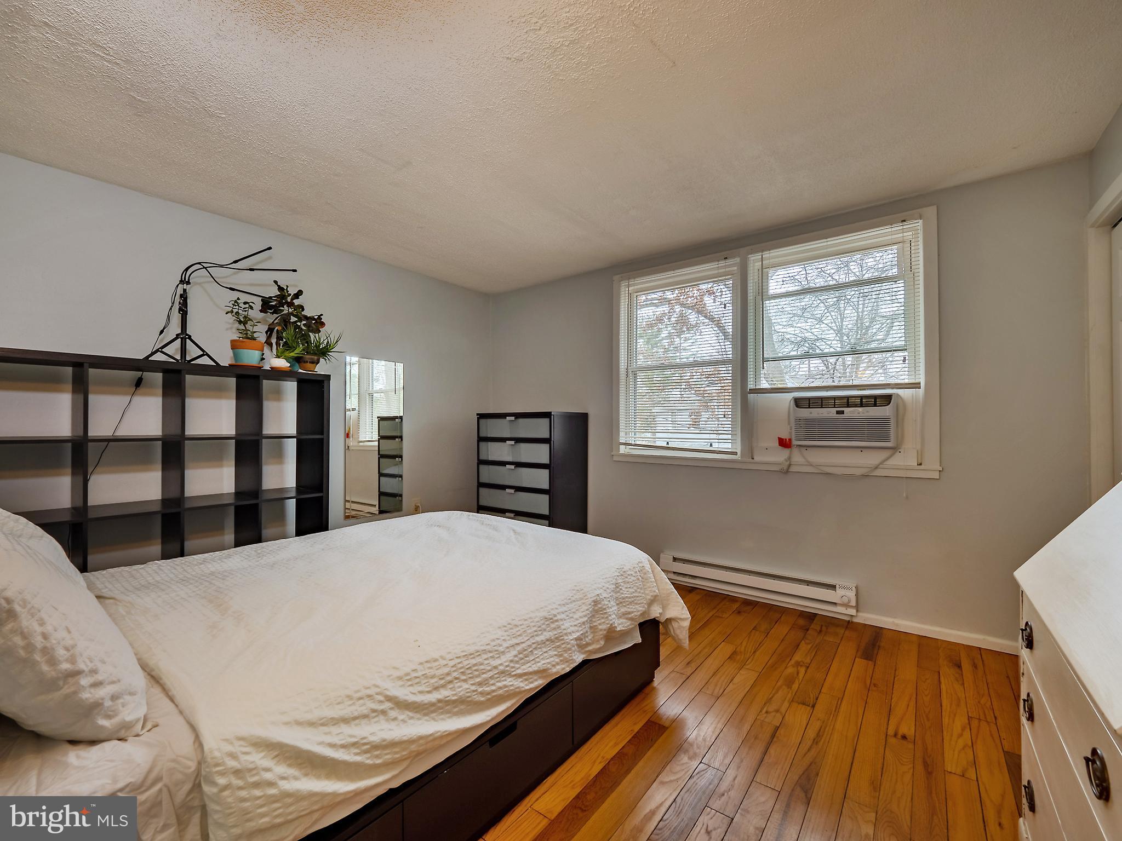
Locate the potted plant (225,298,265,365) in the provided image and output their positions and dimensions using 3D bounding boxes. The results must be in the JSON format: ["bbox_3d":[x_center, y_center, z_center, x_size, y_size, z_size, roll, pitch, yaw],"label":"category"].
[{"bbox_3d":[-1.766,-0.469,2.541,0.190,0.360,0.190,0,-1,36],"label":"potted plant"}]

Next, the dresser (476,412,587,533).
[{"bbox_3d":[-0.243,0.568,3.822,0.800,1.257,0.510,0,-1,36],"label":"dresser"}]

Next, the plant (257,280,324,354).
[{"bbox_3d":[-1.680,-0.546,2.820,0.330,0.520,0.320,0,-1,36],"label":"plant"}]

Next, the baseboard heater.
[{"bbox_3d":[1.245,1.061,3.018,1.222,0.168,0.068,0,-1,36],"label":"baseboard heater"}]

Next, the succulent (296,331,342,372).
[{"bbox_3d":[-1.534,-0.407,2.882,0.250,0.245,0.250,0,-1,36],"label":"succulent"}]

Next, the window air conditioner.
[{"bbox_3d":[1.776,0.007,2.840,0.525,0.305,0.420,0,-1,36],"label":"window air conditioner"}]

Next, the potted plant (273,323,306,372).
[{"bbox_3d":[-1.620,-0.424,2.714,0.165,0.275,0.165,0,-1,36],"label":"potted plant"}]

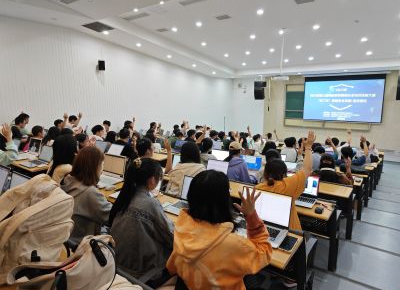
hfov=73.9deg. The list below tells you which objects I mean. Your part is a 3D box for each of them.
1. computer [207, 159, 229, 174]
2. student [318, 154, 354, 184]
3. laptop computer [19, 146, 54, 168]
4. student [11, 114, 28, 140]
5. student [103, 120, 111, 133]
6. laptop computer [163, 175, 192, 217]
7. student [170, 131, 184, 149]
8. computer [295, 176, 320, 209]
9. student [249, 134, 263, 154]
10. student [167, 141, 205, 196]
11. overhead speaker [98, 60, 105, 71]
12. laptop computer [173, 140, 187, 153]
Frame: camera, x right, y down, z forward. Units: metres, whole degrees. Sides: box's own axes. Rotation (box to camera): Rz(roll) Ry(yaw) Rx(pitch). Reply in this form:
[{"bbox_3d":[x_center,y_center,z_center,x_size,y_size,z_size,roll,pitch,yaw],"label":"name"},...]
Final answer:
[{"bbox_3d":[0.157,0.338,3.256,0.320,0.220,0.290,7,15,37],"label":"computer"},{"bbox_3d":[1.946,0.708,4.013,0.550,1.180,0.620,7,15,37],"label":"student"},{"bbox_3d":[-2.328,0.155,3.792,0.345,0.205,0.330,6,14,34],"label":"laptop computer"},{"bbox_3d":[-3.708,0.012,5.623,0.480,1.270,0.640,9,15,43],"label":"student"},{"bbox_3d":[-2.292,0.019,6.724,0.480,1.280,0.620,7,14,37],"label":"student"},{"bbox_3d":[-0.044,0.386,1.998,0.330,0.200,0.310,5,13,31],"label":"laptop computer"},{"bbox_3d":[-0.457,0.261,7.190,0.500,1.250,0.620,7,15,37],"label":"student"},{"bbox_3d":[0.972,0.435,2.636,0.330,0.220,0.300,7,15,37],"label":"computer"},{"bbox_3d":[1.536,0.343,6.943,0.500,1.280,0.620,7,15,37],"label":"student"},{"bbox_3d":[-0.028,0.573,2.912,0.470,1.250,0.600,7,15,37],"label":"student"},{"bbox_3d":[-2.765,-2.235,7.500,0.190,0.280,0.190,-7,12,-26],"label":"overhead speaker"},{"bbox_3d":[-0.522,0.051,6.455,0.350,0.220,0.310,7,15,37],"label":"laptop computer"}]

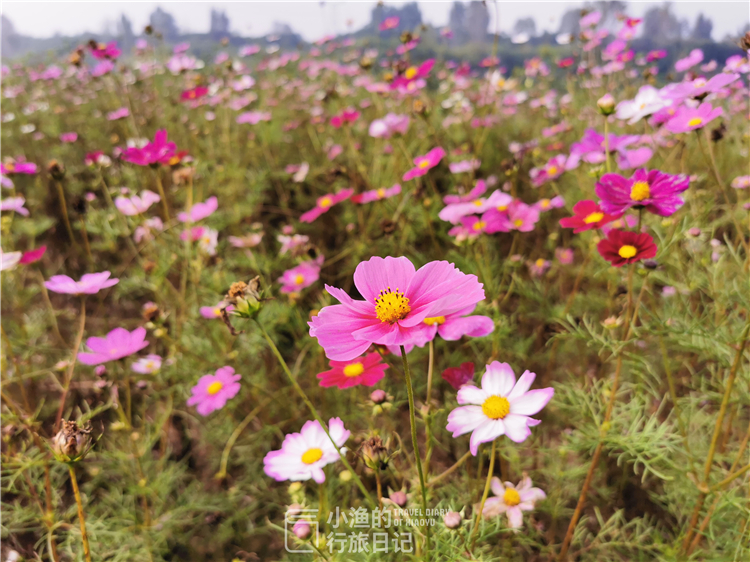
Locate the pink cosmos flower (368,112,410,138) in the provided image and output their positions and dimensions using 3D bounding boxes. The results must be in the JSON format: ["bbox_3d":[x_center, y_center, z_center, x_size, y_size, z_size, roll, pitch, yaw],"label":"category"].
[{"bbox_3d":[0.025,-0.254,0.966,0.070,0.030,0.070,-9,26,4],"label":"pink cosmos flower"}]

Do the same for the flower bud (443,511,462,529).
[{"bbox_3d":[0.049,0.151,0.370,0.011,0.011,0.011,0,27,0],"label":"flower bud"}]

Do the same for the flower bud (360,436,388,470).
[{"bbox_3d":[0.000,0.103,0.351,0.017,0.021,0.017,0,24,0],"label":"flower bud"}]

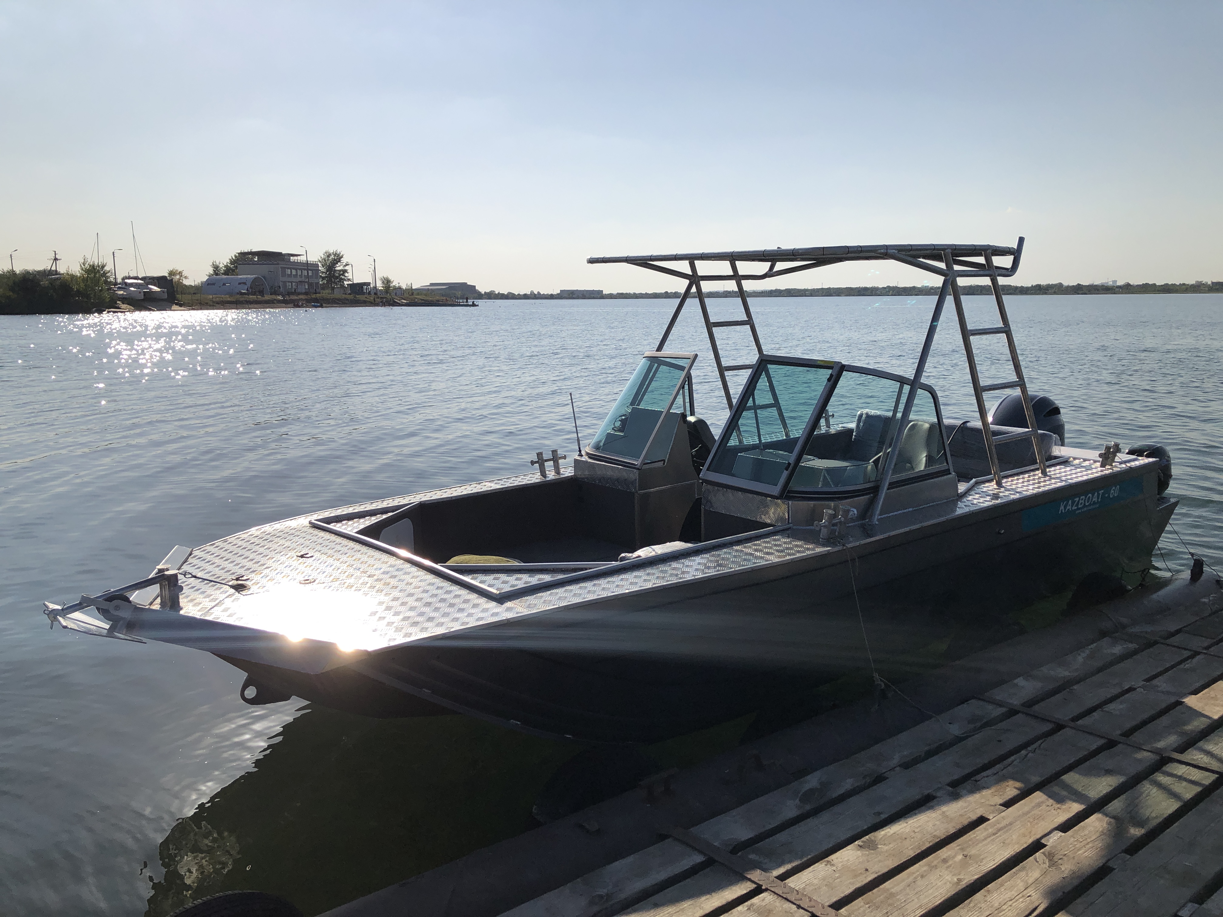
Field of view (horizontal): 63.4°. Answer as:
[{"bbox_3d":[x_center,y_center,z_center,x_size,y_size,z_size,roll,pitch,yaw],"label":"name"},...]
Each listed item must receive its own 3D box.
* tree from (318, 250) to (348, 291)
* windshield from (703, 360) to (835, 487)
[{"bbox_3d":[-64.784,-43.604,230.110,7.000,10.000,7.000,-3,10,-15],"label":"tree"},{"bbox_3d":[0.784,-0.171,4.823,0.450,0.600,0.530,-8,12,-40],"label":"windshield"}]

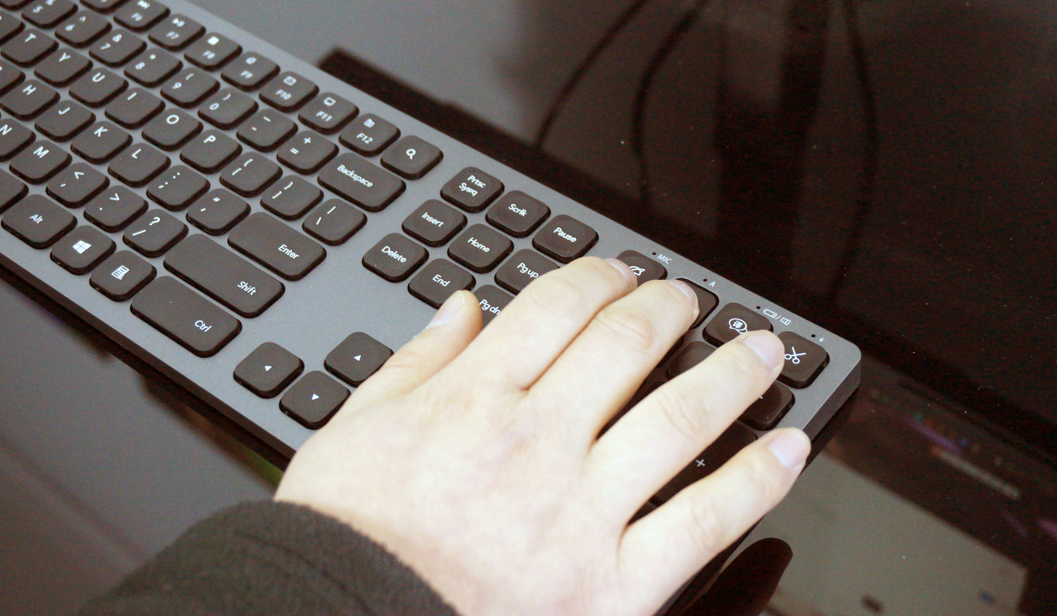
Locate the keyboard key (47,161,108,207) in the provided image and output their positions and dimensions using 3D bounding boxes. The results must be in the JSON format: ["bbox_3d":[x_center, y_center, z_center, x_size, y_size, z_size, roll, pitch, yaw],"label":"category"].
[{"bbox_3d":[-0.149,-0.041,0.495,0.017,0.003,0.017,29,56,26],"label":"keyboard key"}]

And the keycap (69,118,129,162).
[{"bbox_3d":[-0.146,-0.056,0.510,0.017,0.003,0.017,29,55,25],"label":"keycap"}]

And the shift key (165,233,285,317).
[{"bbox_3d":[-0.095,-0.010,0.467,0.041,0.003,0.017,29,55,25],"label":"shift key"}]

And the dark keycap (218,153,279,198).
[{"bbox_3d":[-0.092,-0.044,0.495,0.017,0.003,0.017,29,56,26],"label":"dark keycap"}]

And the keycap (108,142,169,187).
[{"bbox_3d":[-0.131,-0.048,0.502,0.017,0.003,0.017,29,55,25],"label":"keycap"}]

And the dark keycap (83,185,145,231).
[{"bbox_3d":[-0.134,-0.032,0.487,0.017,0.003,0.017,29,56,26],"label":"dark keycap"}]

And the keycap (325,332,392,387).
[{"bbox_3d":[-0.050,0.015,0.443,0.017,0.003,0.017,29,55,25],"label":"keycap"}]

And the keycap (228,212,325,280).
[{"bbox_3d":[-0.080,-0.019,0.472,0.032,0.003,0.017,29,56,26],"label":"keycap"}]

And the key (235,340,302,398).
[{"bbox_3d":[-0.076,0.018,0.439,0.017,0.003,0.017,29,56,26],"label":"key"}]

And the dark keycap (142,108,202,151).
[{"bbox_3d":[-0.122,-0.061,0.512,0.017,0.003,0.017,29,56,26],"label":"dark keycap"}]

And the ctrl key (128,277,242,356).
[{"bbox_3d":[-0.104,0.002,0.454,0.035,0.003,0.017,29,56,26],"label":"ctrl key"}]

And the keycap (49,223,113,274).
[{"bbox_3d":[-0.142,-0.019,0.476,0.017,0.003,0.017,29,55,25],"label":"keycap"}]

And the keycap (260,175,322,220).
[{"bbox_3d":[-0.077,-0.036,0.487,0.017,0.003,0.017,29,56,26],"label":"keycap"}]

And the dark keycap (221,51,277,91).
[{"bbox_3d":[-0.100,-0.084,0.534,0.017,0.003,0.017,29,55,25],"label":"dark keycap"}]

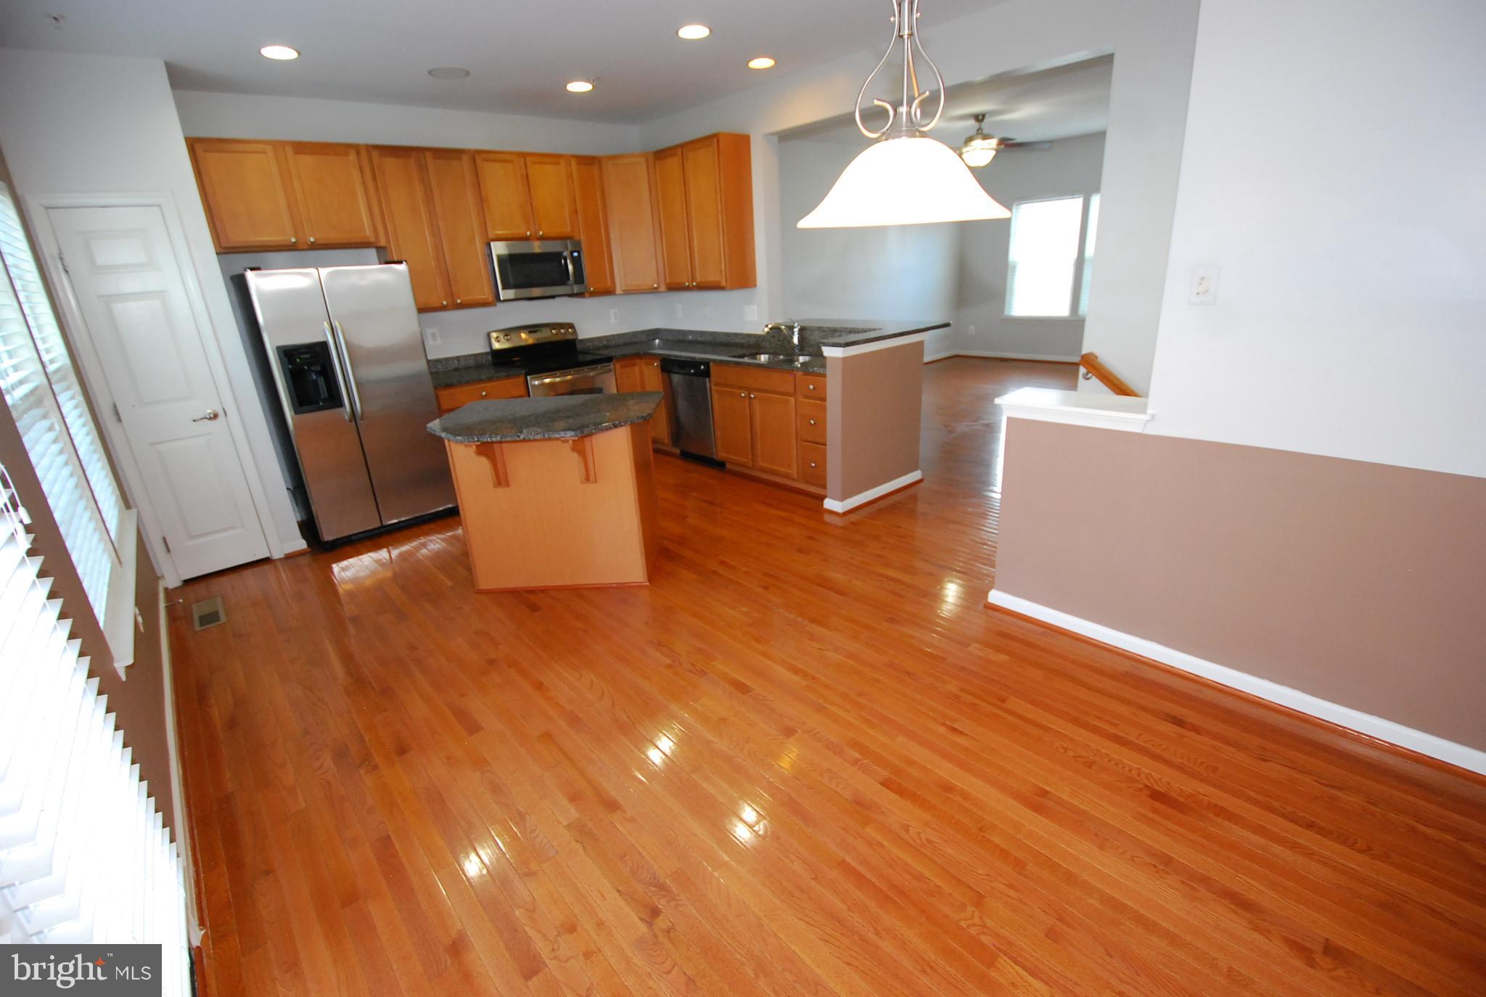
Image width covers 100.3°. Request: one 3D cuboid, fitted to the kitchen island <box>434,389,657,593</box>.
[{"bbox_3d":[-1.009,-0.022,3.413,1.140,0.910,1.040,-3,19,1],"label":"kitchen island"}]

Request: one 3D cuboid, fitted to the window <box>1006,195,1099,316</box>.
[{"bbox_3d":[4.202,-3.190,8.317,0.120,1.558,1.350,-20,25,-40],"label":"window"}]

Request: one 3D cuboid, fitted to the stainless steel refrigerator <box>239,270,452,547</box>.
[{"bbox_3d":[-2.656,-0.662,4.233,0.860,1.740,0.790,-20,25,-40],"label":"stainless steel refrigerator"}]

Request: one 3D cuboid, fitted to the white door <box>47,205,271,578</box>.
[{"bbox_3d":[-3.223,-0.528,3.483,0.440,2.030,0.050,-20,25,-40],"label":"white door"}]

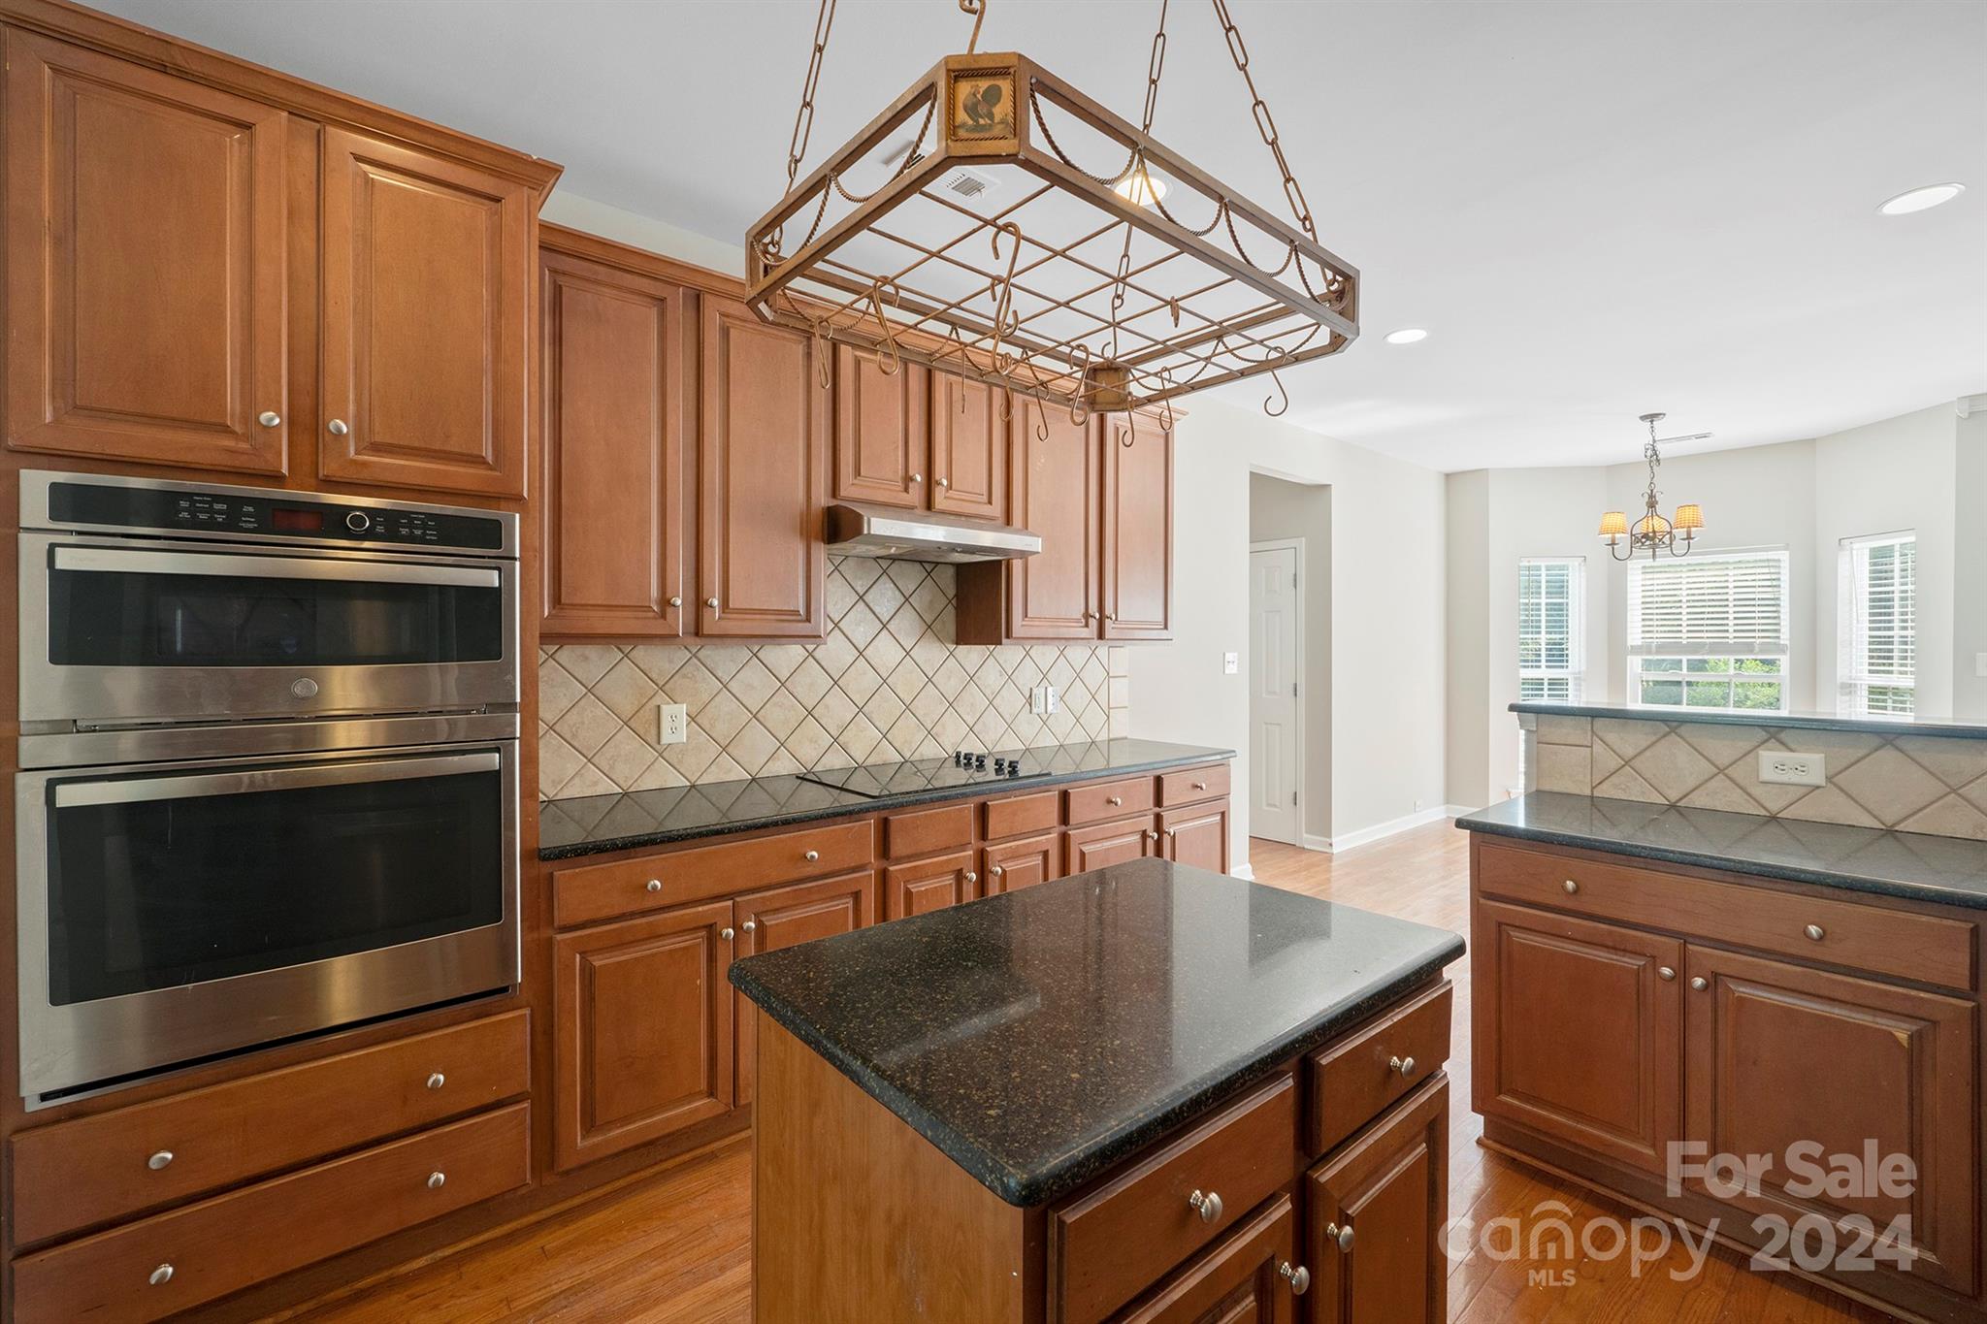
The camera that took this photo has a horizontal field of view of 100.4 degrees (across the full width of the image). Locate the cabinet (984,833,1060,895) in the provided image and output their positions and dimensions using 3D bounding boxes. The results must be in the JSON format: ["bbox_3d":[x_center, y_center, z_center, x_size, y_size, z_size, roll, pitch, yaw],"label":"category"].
[{"bbox_3d":[0.105,0.905,2.889,0.335,0.560,0.040,-1,1,-40],"label":"cabinet"}]

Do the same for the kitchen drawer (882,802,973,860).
[{"bbox_3d":[-0.331,0.549,2.855,0.336,0.132,0.420,-1,1,-39],"label":"kitchen drawer"}]

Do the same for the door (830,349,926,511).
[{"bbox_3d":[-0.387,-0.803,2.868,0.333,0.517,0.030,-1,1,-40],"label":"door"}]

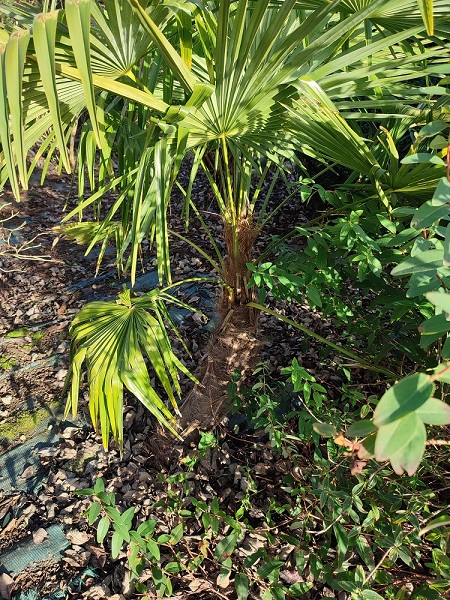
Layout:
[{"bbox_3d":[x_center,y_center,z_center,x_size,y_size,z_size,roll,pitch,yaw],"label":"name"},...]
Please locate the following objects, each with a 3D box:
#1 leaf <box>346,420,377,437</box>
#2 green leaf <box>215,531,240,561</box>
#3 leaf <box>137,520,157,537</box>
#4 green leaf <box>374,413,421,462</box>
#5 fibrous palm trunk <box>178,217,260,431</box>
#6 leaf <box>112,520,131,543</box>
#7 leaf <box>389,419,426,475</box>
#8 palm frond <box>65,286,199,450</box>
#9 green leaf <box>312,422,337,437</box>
[{"bbox_3d":[0.270,0.254,0.850,0.067,0.015,0.035,-16,51,-3],"label":"leaf"},{"bbox_3d":[0.007,0.640,1.130,0.046,0.015,0.090,33,58,24],"label":"green leaf"},{"bbox_3d":[-0.216,0.631,1.200,0.059,0.015,0.037,-25,57,-25],"label":"leaf"},{"bbox_3d":[0.221,0.173,0.550,0.043,0.018,0.082,36,79,30],"label":"green leaf"},{"bbox_3d":[-0.021,0.097,1.420,0.200,0.740,0.200,7,30,-5],"label":"fibrous palm trunk"},{"bbox_3d":[-0.287,0.641,1.200,0.078,0.015,0.030,39,56,21],"label":"leaf"},{"bbox_3d":[0.244,0.186,0.560,0.044,0.018,0.083,13,68,25],"label":"leaf"},{"bbox_3d":[-0.297,0.209,1.360,0.400,0.500,0.220,8,36,11],"label":"palm frond"},{"bbox_3d":[0.195,0.255,0.850,0.047,0.015,0.028,12,55,17],"label":"green leaf"}]

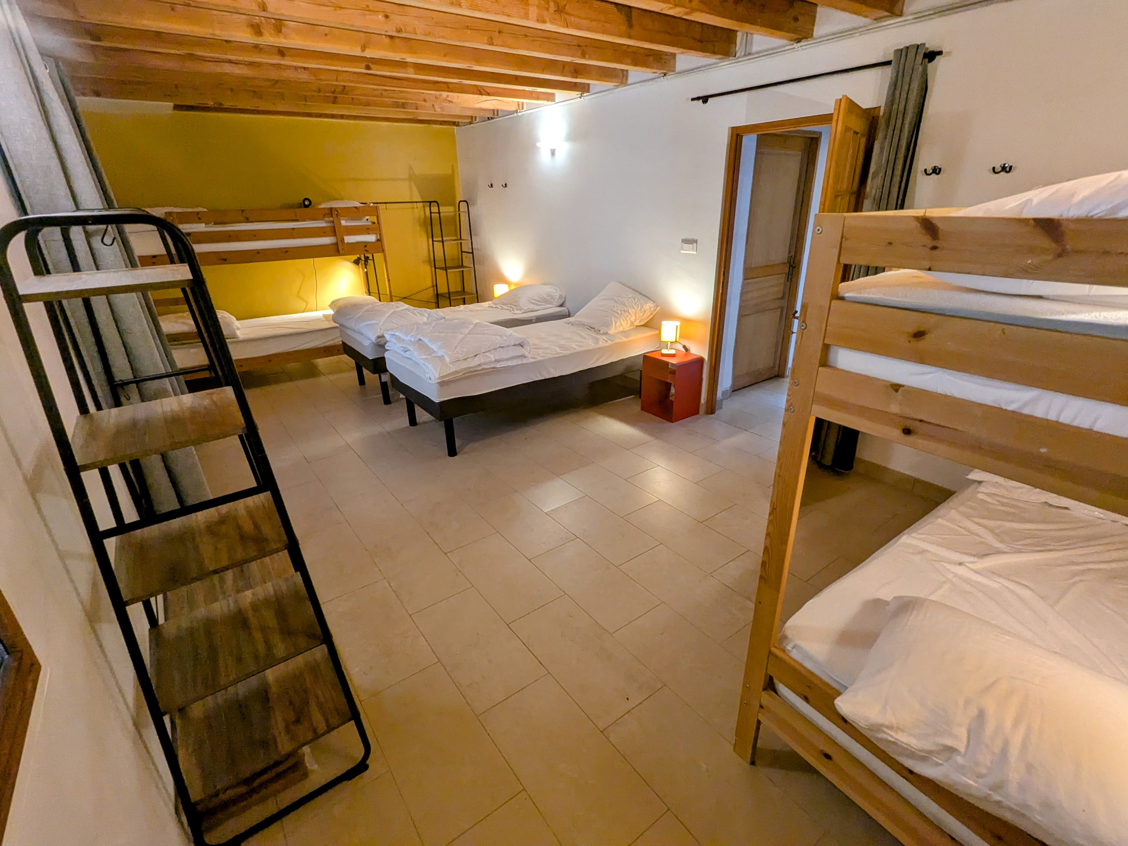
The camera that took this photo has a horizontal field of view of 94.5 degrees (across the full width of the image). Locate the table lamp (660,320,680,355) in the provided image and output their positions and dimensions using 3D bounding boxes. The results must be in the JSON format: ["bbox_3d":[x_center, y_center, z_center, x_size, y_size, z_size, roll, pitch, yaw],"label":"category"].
[{"bbox_3d":[0.815,-0.652,4.010,0.140,0.270,0.125,3,24,11],"label":"table lamp"}]

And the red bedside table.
[{"bbox_3d":[0.856,-0.307,4.141,0.305,0.472,0.335,-18,28,-33],"label":"red bedside table"}]

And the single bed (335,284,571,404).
[{"bbox_3d":[-1.004,-0.838,5.155,2.020,0.720,0.910,-18,28,-33],"label":"single bed"}]

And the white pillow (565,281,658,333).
[{"bbox_3d":[0.393,-0.950,4.415,0.560,0.140,0.580,-37,42,-17],"label":"white pillow"}]

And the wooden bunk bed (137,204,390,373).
[{"bbox_3d":[-2.886,-1.270,5.174,2.050,1.580,0.950,-18,28,-33],"label":"wooden bunk bed"}]

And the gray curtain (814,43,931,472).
[{"bbox_3d":[1.678,-0.738,2.880,0.130,2.230,0.240,-18,28,-33],"label":"gray curtain"}]

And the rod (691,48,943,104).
[{"bbox_3d":[1.315,-1.939,2.954,0.080,0.050,1.460,-18,28,-33],"label":"rod"}]

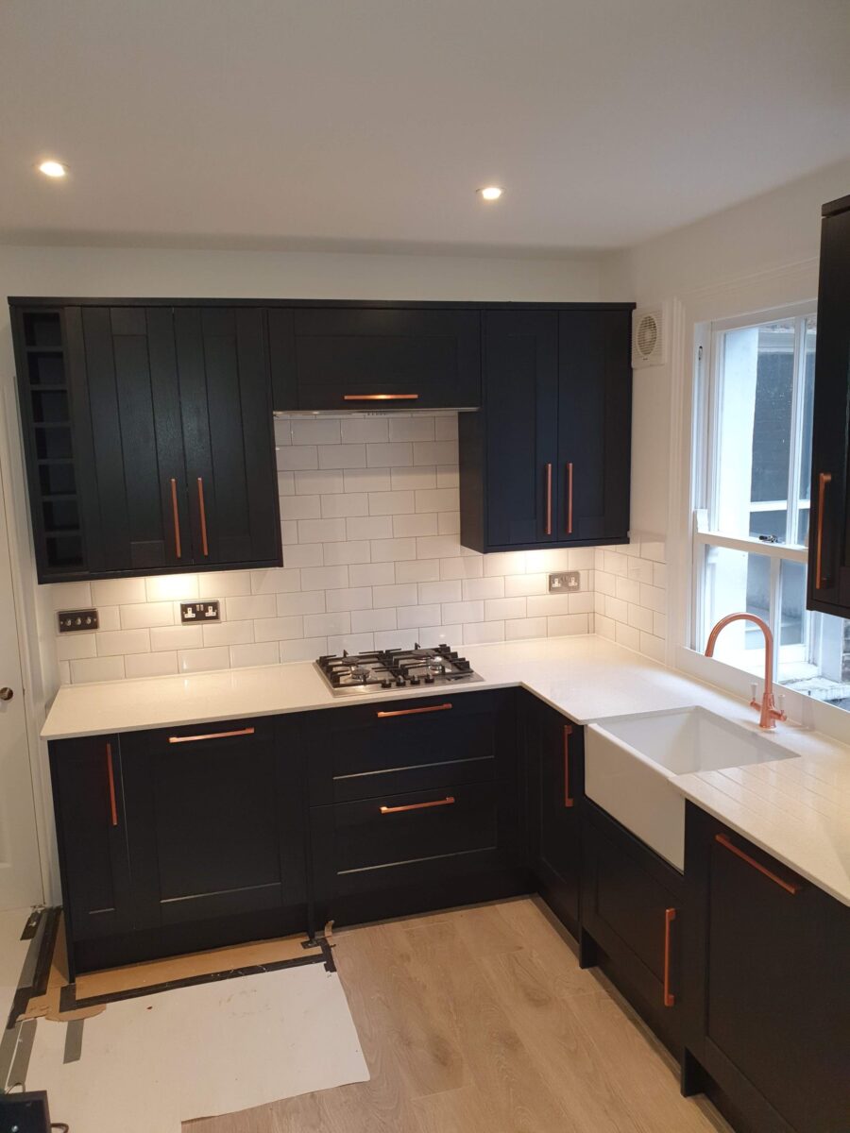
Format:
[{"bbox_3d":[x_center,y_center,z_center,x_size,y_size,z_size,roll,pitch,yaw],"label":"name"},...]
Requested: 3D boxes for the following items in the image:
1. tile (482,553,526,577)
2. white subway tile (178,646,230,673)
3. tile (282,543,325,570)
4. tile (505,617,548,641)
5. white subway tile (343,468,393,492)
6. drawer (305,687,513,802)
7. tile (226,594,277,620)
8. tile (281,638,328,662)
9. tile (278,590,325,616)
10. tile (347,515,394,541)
[{"bbox_3d":[0.352,-0.006,3.749,0.198,0.098,0.010,-4,8,-16],"label":"tile"},{"bbox_3d":[-0.896,0.379,3.461,0.200,0.098,0.009,-4,8,-16],"label":"white subway tile"},{"bbox_3d":[-0.520,-0.043,3.515,0.200,0.100,0.010,-4,8,-16],"label":"tile"},{"bbox_3d":[0.457,0.281,3.817,0.198,0.098,0.010,-4,8,-16],"label":"tile"},{"bbox_3d":[-0.239,-0.360,3.554,0.200,0.098,0.009,-4,8,-16],"label":"white subway tile"},{"bbox_3d":[-0.090,0.638,3.303,0.795,0.353,0.450,-4,8,-16],"label":"drawer"},{"bbox_3d":[-0.707,0.168,3.486,0.200,0.100,0.010,-4,8,-16],"label":"tile"},{"bbox_3d":[-0.511,0.351,3.574,0.200,0.099,0.008,-4,9,-16],"label":"tile"},{"bbox_3d":[-0.516,0.153,3.543,0.200,0.099,0.008,-4,9,-16],"label":"tile"},{"bbox_3d":[-0.233,-0.162,3.568,0.199,0.097,0.010,-4,8,-16],"label":"tile"}]

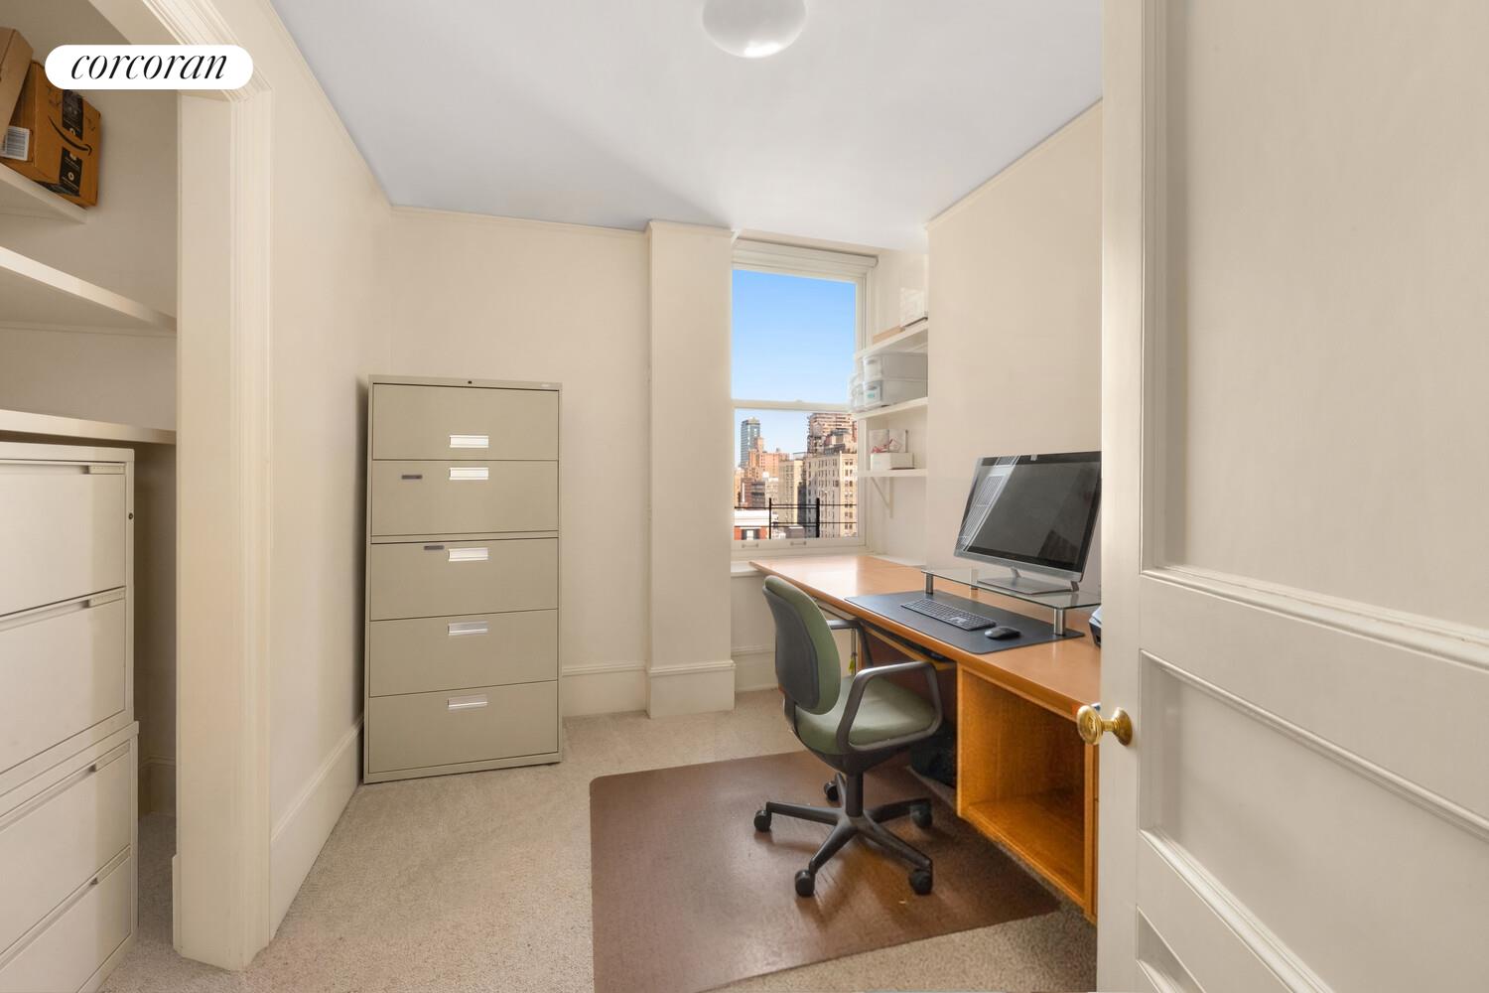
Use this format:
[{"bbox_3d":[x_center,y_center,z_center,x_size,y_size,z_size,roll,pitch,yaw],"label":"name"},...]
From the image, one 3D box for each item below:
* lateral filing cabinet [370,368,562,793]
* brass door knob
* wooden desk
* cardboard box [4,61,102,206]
[{"bbox_3d":[-1.258,0.340,2.726,0.770,1.695,0.475,0,1,-16],"label":"lateral filing cabinet"},{"bbox_3d":[0.526,0.332,0.842,0.057,0.056,0.056,0,1,4],"label":"brass door knob"},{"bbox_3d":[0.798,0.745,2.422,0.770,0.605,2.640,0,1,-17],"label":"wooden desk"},{"bbox_3d":[-2.450,-1.210,1.945,0.285,0.345,0.280,0,1,-17],"label":"cardboard box"}]

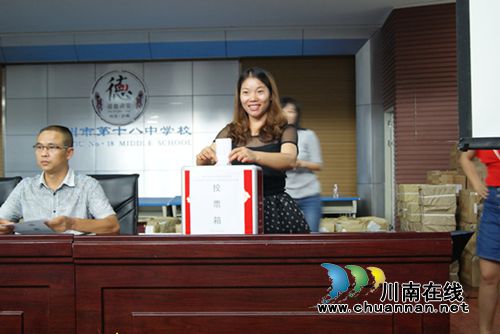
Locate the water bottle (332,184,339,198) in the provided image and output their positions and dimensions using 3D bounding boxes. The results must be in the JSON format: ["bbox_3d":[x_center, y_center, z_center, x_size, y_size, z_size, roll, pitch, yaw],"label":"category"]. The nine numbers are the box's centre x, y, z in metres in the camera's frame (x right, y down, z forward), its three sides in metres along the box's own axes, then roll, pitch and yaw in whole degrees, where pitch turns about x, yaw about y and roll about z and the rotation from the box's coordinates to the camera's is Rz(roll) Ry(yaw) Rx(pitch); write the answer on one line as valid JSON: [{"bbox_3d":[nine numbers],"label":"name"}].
[{"bbox_3d":[1.179,0.336,8.000,0.065,0.190,0.065,-1,1,0],"label":"water bottle"}]

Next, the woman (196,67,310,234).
[{"bbox_3d":[0.020,0.335,2.730,0.500,1.600,0.420,-1,1,10],"label":"woman"}]

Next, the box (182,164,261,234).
[{"bbox_3d":[-0.113,0.175,2.450,0.295,0.365,0.220,-1,1,7],"label":"box"}]

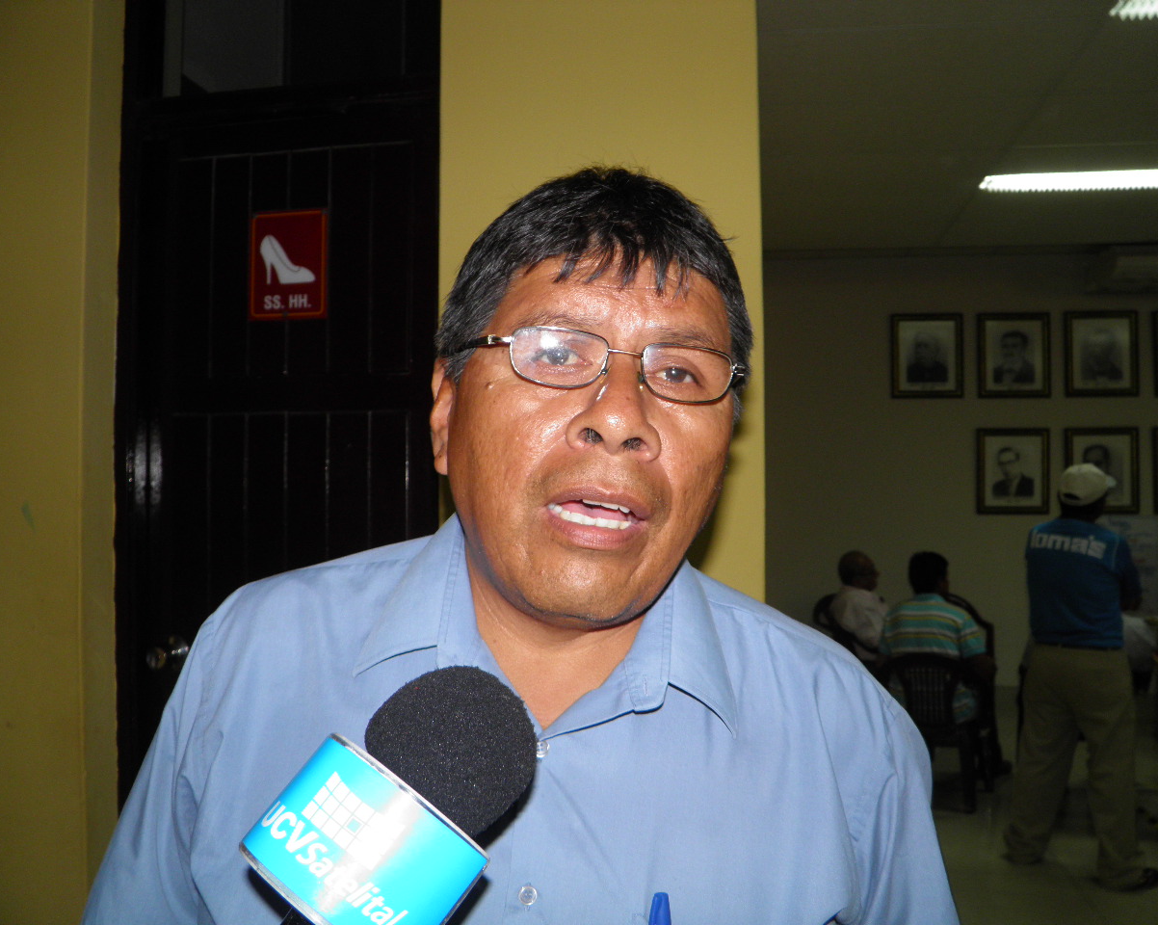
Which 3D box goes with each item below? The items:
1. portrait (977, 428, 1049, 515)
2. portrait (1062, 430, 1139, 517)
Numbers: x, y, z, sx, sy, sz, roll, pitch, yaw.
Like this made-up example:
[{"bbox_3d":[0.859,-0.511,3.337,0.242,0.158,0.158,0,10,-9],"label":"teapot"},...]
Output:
[{"bbox_3d":[3.321,0.070,7.623,0.540,0.665,0.040,0,-1,9],"label":"portrait"},{"bbox_3d":[3.946,0.064,7.521,0.540,0.665,0.040,0,-1,9],"label":"portrait"}]

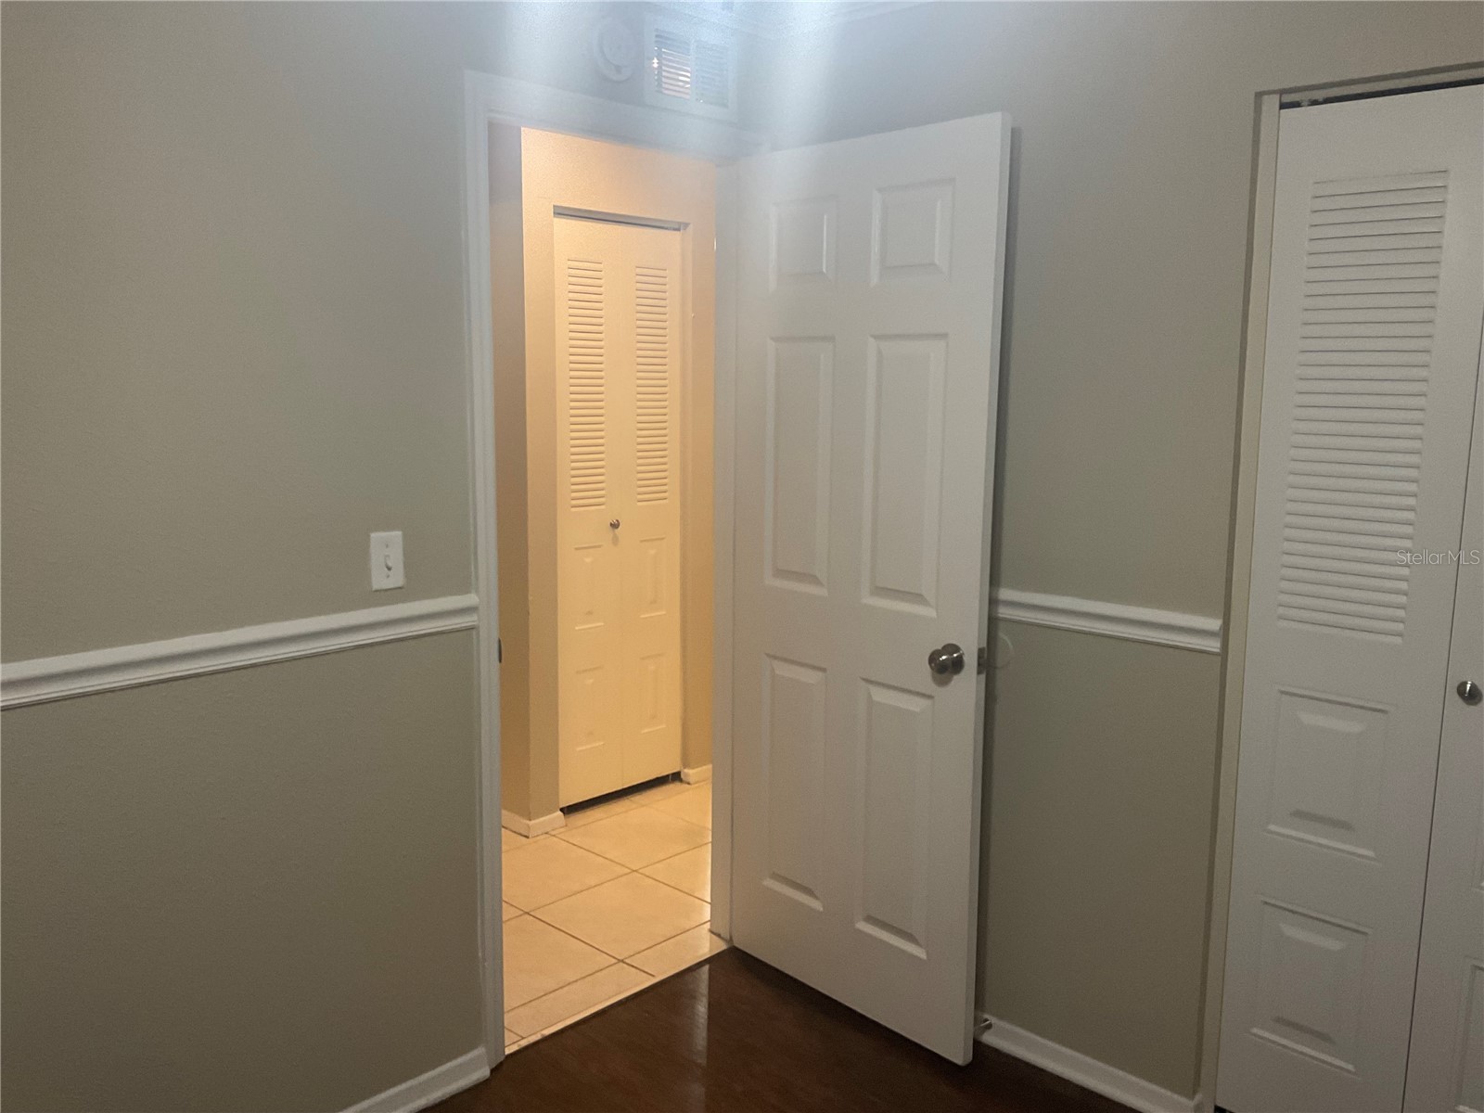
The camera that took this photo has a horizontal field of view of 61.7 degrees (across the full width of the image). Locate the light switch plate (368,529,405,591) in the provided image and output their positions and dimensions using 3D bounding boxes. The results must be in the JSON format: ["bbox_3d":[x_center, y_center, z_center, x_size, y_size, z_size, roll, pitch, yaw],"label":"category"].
[{"bbox_3d":[-0.698,0.010,2.453,0.015,0.114,0.070,9,12,43],"label":"light switch plate"}]

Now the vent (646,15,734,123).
[{"bbox_3d":[-0.117,-1.131,2.891,0.020,0.200,0.297,9,12,43],"label":"vent"}]

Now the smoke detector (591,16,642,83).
[{"bbox_3d":[-0.270,-1.108,2.712,0.042,0.136,0.136,9,12,43],"label":"smoke detector"}]

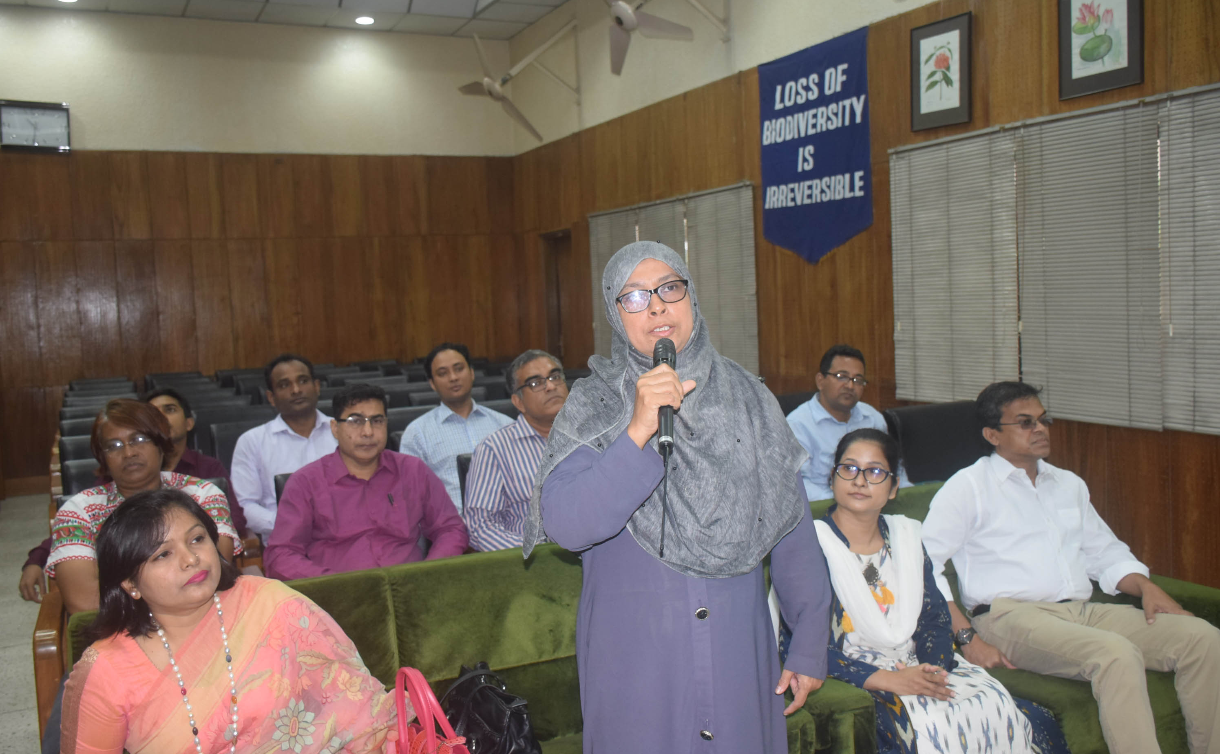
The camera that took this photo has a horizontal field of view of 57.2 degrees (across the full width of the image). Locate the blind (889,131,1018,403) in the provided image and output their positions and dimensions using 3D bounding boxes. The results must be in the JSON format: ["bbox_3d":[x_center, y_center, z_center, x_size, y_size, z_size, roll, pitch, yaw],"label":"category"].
[{"bbox_3d":[1.713,-0.510,5.627,0.050,1.332,0.886,-4,5,-25],"label":"blind"}]

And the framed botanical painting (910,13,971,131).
[{"bbox_3d":[1.654,-1.517,5.606,0.030,0.519,0.429,-4,5,-25],"label":"framed botanical painting"}]

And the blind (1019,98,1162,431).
[{"bbox_3d":[2.068,-0.469,4.876,0.050,1.336,0.763,-4,5,-25],"label":"blind"}]

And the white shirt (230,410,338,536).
[{"bbox_3d":[-1.171,0.443,4.122,0.490,0.641,0.440,-4,5,-25],"label":"white shirt"}]

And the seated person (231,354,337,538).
[{"bbox_3d":[-0.958,0.595,3.844,0.520,1.320,0.820,-4,5,-25],"label":"seated person"}]

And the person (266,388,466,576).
[{"bbox_3d":[-0.642,0.655,3.243,0.590,1.249,0.780,-4,5,-25],"label":"person"}]

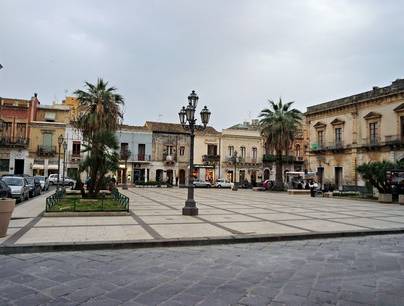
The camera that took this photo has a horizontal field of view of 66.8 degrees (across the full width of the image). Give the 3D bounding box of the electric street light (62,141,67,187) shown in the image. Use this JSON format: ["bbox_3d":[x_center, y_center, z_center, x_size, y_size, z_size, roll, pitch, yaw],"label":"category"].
[{"bbox_3d":[-16.416,1.485,36.707,0.550,5.400,0.550,3,-5,-19],"label":"electric street light"}]

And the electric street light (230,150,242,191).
[{"bbox_3d":[4.352,2.128,39.703,1.300,5.300,1.300,3,-5,-19],"label":"electric street light"}]

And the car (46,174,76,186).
[{"bbox_3d":[-19.709,3.841,43.048,3.900,1.500,1.680,3,-4,-20],"label":"car"}]

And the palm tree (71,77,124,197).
[{"bbox_3d":[-6.483,-0.870,19.488,3.200,7.500,3.200,3,-5,-19],"label":"palm tree"}]

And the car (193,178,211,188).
[{"bbox_3d":[-0.197,5.136,51.545,3.750,1.430,1.600,3,-4,-20],"label":"car"}]

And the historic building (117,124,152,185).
[{"bbox_3d":[-12.479,0.778,54.026,6.600,9.800,9.000,3,-4,-20],"label":"historic building"}]

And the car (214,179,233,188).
[{"bbox_3d":[4.048,5.250,52.545,3.700,1.430,1.600,3,-4,-20],"label":"car"}]

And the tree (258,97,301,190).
[{"bbox_3d":[10.740,-1.146,41.976,5.800,12.400,5.800,3,-5,-19],"label":"tree"}]

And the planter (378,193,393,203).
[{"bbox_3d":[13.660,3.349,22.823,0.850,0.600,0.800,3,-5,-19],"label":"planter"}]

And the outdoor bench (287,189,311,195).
[{"bbox_3d":[10.689,4.321,33.516,3.000,0.500,0.600,3,-4,-20],"label":"outdoor bench"}]

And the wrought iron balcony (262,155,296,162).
[{"bbox_3d":[13.936,0.989,55.095,6.400,1.300,0.950,3,-5,-19],"label":"wrought iron balcony"}]

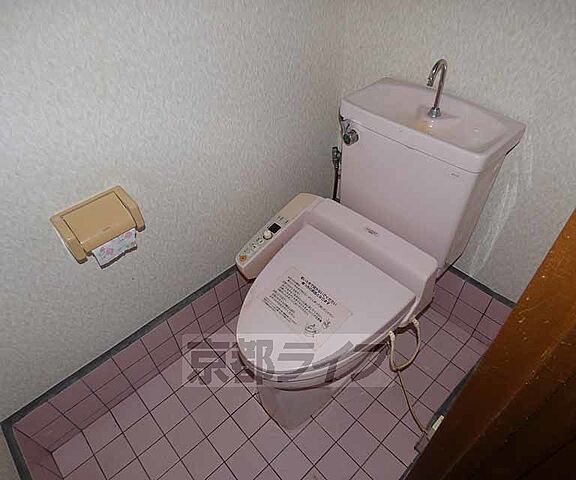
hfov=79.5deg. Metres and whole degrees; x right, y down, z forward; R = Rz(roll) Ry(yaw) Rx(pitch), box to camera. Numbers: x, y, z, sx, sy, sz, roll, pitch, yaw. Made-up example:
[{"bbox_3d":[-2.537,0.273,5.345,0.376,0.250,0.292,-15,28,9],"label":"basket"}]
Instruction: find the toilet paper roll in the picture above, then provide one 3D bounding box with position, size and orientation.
[{"bbox_3d":[-0.434,-0.003,0.857,0.114,0.100,0.100,-34,50,-28],"label":"toilet paper roll"}]

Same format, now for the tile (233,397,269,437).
[{"bbox_3d":[-0.125,0.608,1.191,0.098,0.010,0.100,-34,50,-28],"label":"tile"}]

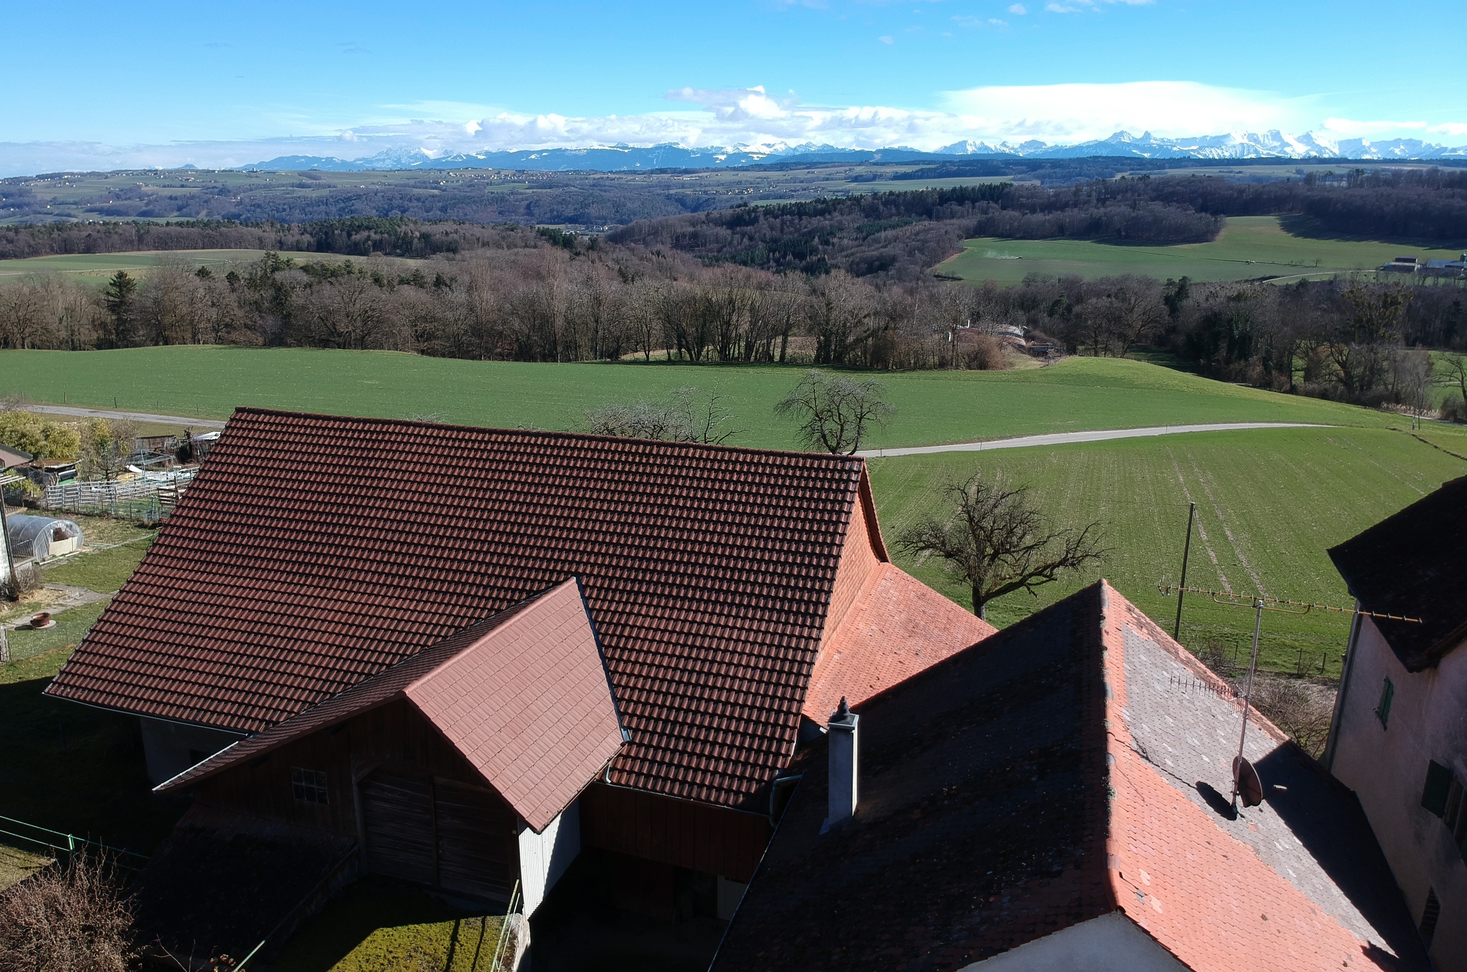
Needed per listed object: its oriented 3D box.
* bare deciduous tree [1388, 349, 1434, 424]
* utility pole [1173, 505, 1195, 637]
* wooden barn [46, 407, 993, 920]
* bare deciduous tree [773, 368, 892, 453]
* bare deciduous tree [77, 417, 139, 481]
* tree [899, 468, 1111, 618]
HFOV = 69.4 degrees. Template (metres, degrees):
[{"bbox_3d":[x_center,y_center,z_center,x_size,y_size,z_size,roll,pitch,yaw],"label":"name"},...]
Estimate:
[{"bbox_3d":[85.788,-12.398,134.070,5.000,9.920,4.900,0,17,0],"label":"bare deciduous tree"},{"bbox_3d":[19.964,4.301,46.900,0.220,7.480,0.220,0,17,0],"label":"utility pole"},{"bbox_3d":[-4.983,3.712,30.474,23.770,10.150,18.770,5,17,16],"label":"wooden barn"},{"bbox_3d":[8.055,-5.145,85.095,9.670,8.490,8.890,0,17,0],"label":"bare deciduous tree"},{"bbox_3d":[-42.104,-2.245,71.349,3.800,4.810,3.700,0,17,0],"label":"bare deciduous tree"},{"bbox_3d":[12.644,3.037,50.488,10.050,7.840,8.840,0,17,0],"label":"tree"}]

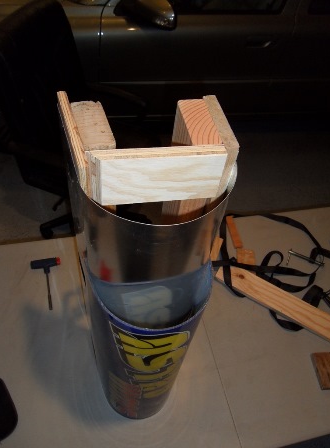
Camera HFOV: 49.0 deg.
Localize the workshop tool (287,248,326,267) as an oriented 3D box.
[{"bbox_3d":[0.494,0.136,1.268,0.128,0.025,0.082,21,49,13],"label":"workshop tool"}]

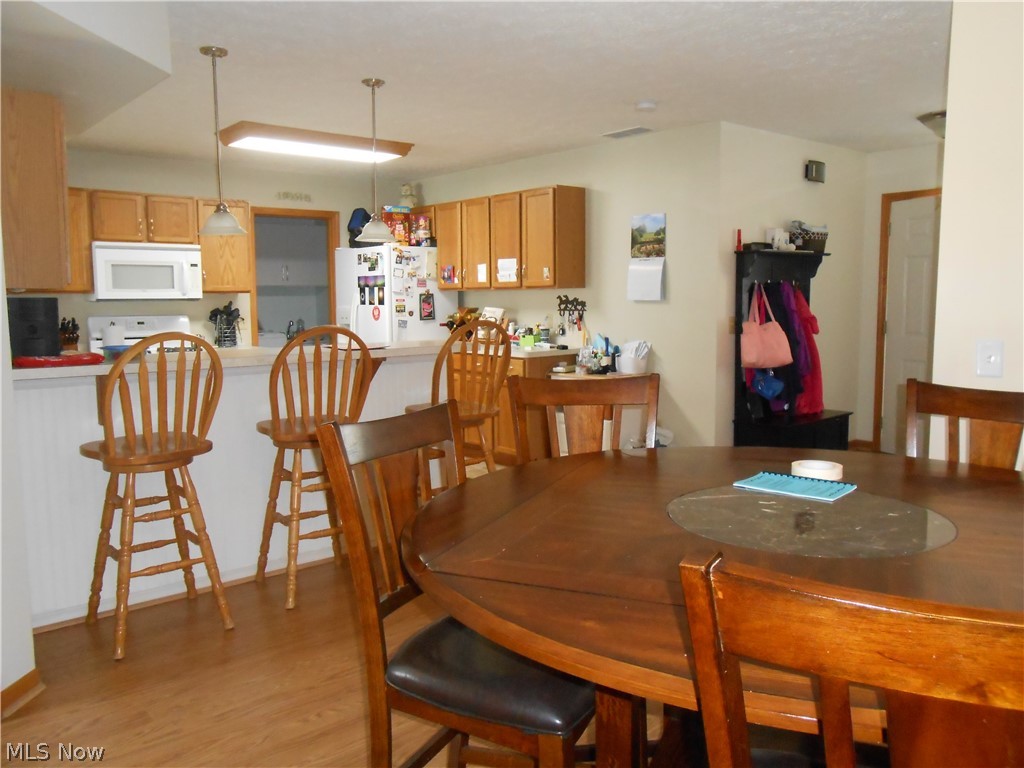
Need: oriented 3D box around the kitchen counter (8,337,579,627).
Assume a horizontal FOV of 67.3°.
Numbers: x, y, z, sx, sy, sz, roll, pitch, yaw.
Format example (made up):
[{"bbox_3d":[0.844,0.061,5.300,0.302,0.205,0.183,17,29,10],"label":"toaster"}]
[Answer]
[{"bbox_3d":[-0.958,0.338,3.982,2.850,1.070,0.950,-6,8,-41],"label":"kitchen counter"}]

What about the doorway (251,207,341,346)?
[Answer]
[{"bbox_3d":[-1.971,-0.535,7.106,0.851,2.092,0.130,-6,8,-39],"label":"doorway"}]

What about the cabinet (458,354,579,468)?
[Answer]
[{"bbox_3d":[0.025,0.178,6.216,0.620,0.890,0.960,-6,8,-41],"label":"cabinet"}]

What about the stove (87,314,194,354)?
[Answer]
[{"bbox_3d":[-2.762,0.079,5.967,0.760,1.185,0.680,-6,8,-41],"label":"stove"}]

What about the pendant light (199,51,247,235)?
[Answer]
[{"bbox_3d":[-1.354,-1.106,3.541,0.220,0.825,0.220,-6,9,-40],"label":"pendant light"}]

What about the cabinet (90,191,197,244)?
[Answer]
[{"bbox_3d":[-2.885,-1.266,5.959,0.760,0.385,0.320,-6,8,-41],"label":"cabinet"}]

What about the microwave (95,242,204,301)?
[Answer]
[{"bbox_3d":[-2.865,-0.864,5.964,0.760,0.415,0.400,-6,8,-41],"label":"microwave"}]

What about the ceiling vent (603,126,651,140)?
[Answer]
[{"bbox_3d":[0.812,-1.742,5.374,0.170,0.020,0.370,-6,8,-41],"label":"ceiling vent"}]

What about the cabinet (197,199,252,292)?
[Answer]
[{"bbox_3d":[-2.446,-1.139,6.441,0.420,0.745,0.325,-6,9,-40],"label":"cabinet"}]

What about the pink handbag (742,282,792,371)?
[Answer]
[{"bbox_3d":[1.725,-0.397,5.181,0.405,0.550,0.150,-6,9,-40],"label":"pink handbag"}]

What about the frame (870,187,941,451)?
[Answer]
[{"bbox_3d":[3.335,-0.461,6.097,0.100,2.120,0.895,-6,9,-40],"label":"frame"}]

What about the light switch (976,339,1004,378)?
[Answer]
[{"bbox_3d":[1.529,-0.081,2.461,0.015,0.117,0.070,-6,9,-40],"label":"light switch"}]

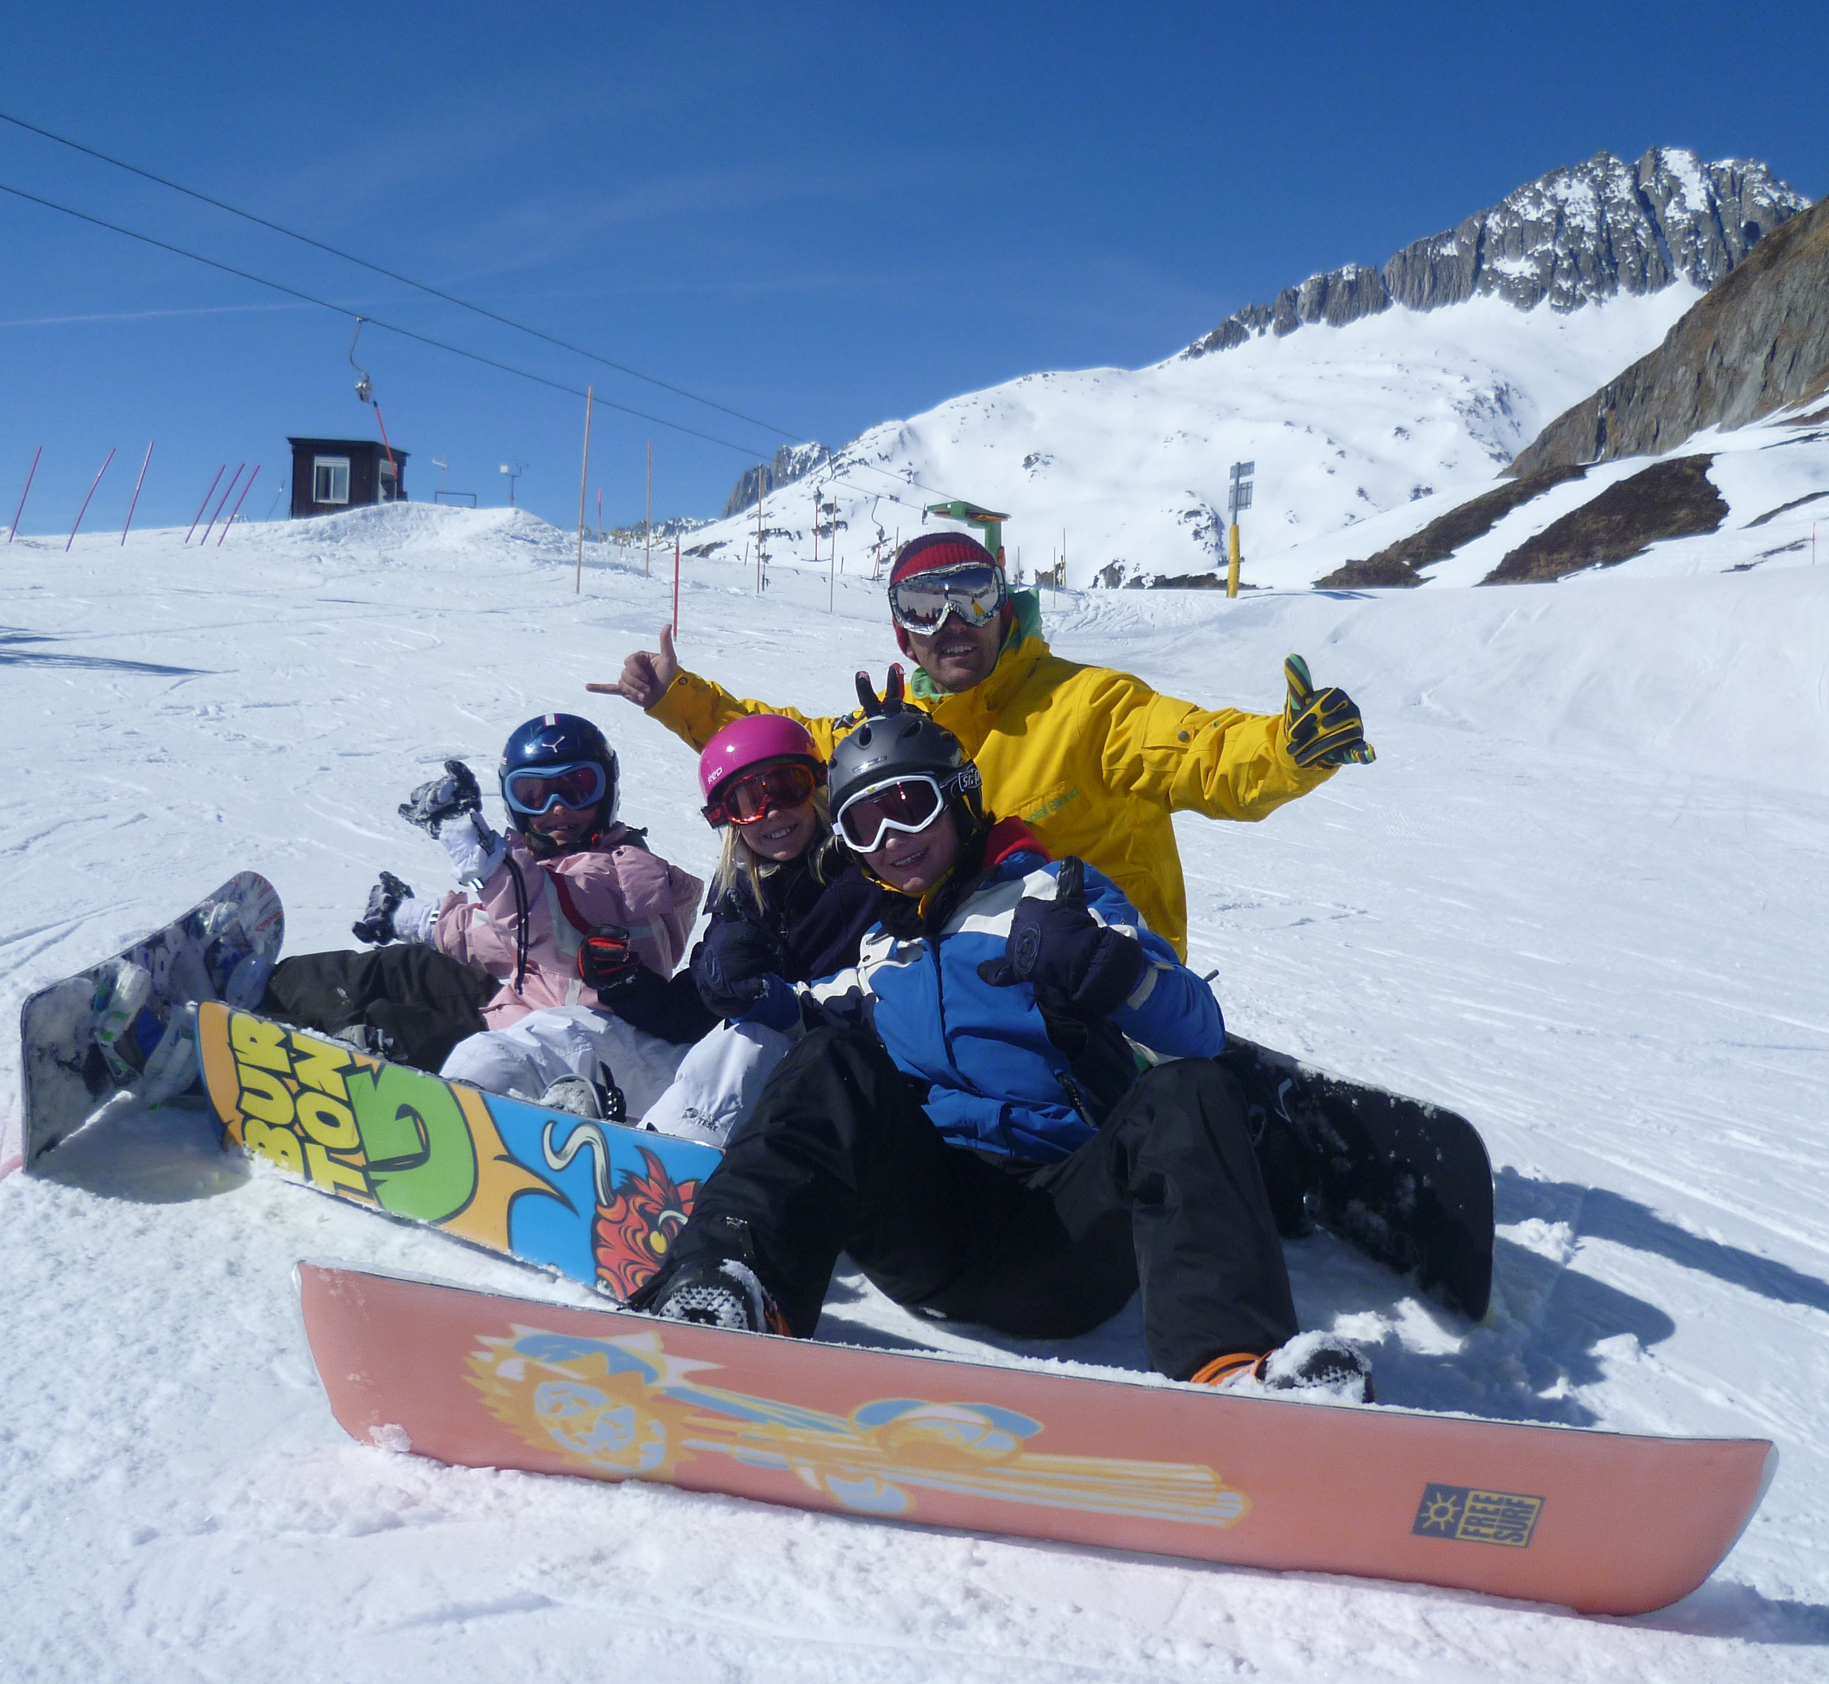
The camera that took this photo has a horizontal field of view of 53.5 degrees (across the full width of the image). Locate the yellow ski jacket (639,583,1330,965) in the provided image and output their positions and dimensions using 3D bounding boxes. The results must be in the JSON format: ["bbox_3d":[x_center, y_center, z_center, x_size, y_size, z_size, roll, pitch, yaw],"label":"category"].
[{"bbox_3d":[0.127,-0.049,2.880,1.080,0.700,0.480,3,4,17],"label":"yellow ski jacket"}]

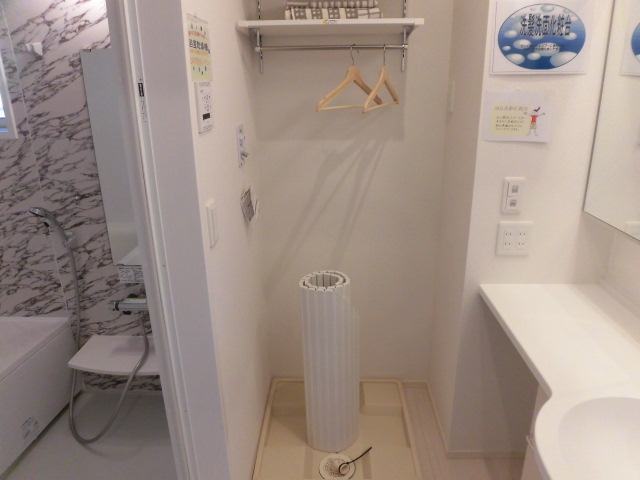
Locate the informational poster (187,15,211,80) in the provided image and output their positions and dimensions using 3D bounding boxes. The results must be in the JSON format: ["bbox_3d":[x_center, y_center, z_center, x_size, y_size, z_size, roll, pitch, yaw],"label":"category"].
[{"bbox_3d":[-0.287,-0.461,1.078,0.006,0.148,0.172,0,19,2],"label":"informational poster"}]

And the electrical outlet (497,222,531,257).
[{"bbox_3d":[0.666,0.000,1.514,0.116,0.122,0.012,0,19,2],"label":"electrical outlet"}]

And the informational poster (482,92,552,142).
[{"bbox_3d":[0.624,-0.384,1.389,0.212,0.151,0.006,0,19,2],"label":"informational poster"}]

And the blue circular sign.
[{"bbox_3d":[0.661,-0.601,1.315,0.255,0.184,0.008,0,19,2],"label":"blue circular sign"}]

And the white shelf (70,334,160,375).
[{"bbox_3d":[-0.833,0.532,2.052,0.590,0.025,0.300,0,19,2],"label":"white shelf"}]

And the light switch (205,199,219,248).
[{"bbox_3d":[-0.281,-0.041,1.184,0.013,0.121,0.072,0,19,2],"label":"light switch"}]

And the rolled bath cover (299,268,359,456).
[{"bbox_3d":[0.045,0.508,1.803,0.212,0.730,0.190,0,19,2],"label":"rolled bath cover"}]

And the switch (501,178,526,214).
[{"bbox_3d":[0.640,-0.143,1.468,0.070,0.122,0.012,0,19,2],"label":"switch"}]

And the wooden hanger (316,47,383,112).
[{"bbox_3d":[0.117,-0.575,1.575,0.030,0.218,0.420,12,23,33],"label":"wooden hanger"}]

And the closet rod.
[{"bbox_3d":[0.036,-0.669,1.545,0.522,0.022,0.022,0,19,2],"label":"closet rod"}]

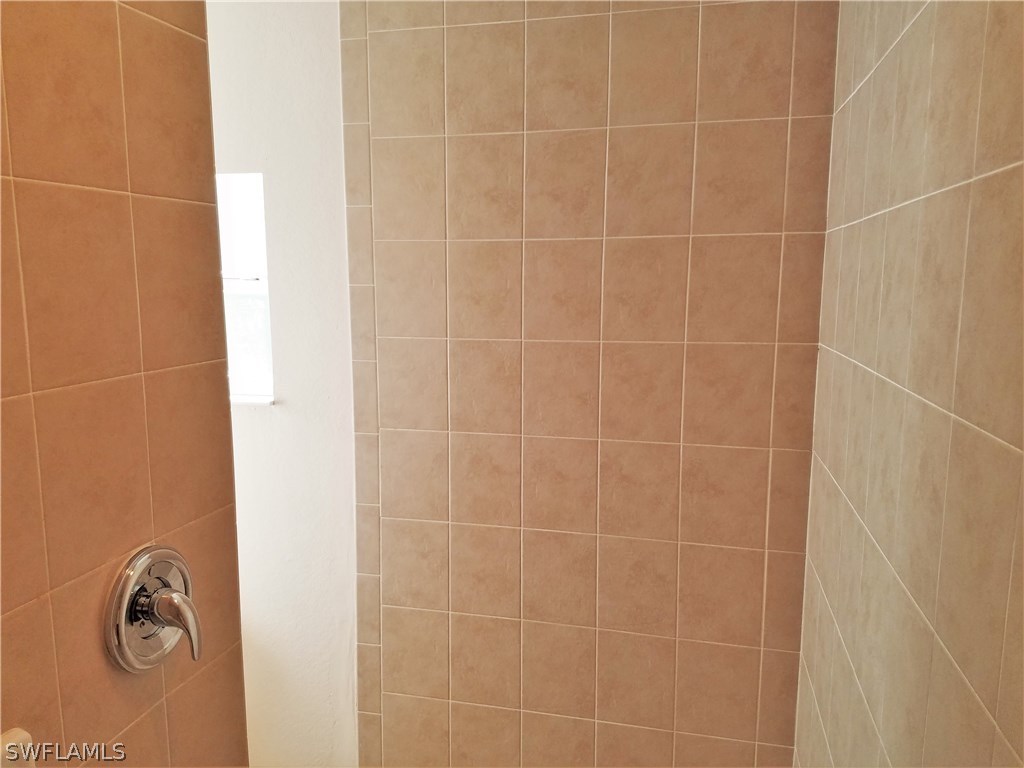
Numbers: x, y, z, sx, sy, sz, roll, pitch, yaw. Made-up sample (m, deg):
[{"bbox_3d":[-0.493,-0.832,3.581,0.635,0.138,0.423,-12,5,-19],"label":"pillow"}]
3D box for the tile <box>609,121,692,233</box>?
[{"bbox_3d":[0.328,-0.478,1.823,0.200,0.250,0.010,2,8,14],"label":"tile"}]

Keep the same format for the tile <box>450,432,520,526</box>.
[{"bbox_3d":[-0.068,0.255,2.048,0.201,0.251,0.009,2,8,14],"label":"tile"}]

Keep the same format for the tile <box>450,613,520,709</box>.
[{"bbox_3d":[-0.071,0.761,2.114,0.201,0.252,0.009,2,8,14],"label":"tile"}]

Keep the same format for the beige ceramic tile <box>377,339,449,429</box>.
[{"bbox_3d":[-0.260,0.002,2.044,0.200,0.250,0.010,2,9,14],"label":"beige ceramic tile"}]

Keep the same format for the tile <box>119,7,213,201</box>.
[{"bbox_3d":[-0.518,-0.408,1.160,0.010,0.250,0.195,2,8,14],"label":"tile"}]

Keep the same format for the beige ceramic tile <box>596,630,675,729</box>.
[{"bbox_3d":[0.327,0.775,2.016,0.201,0.252,0.009,2,8,14],"label":"beige ceramic tile"}]

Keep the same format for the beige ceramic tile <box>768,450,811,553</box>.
[{"bbox_3d":[0.666,0.281,1.847,0.090,0.249,0.010,2,9,14],"label":"beige ceramic tile"}]

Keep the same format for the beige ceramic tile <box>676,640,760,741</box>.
[{"bbox_3d":[0.526,0.783,1.967,0.201,0.252,0.009,2,8,14],"label":"beige ceramic tile"}]

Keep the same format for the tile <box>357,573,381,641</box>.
[{"bbox_3d":[-0.401,0.636,2.166,0.072,0.200,0.010,2,8,13],"label":"tile"}]

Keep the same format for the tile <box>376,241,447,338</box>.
[{"bbox_3d":[-0.262,-0.249,2.010,0.200,0.251,0.010,2,8,13],"label":"tile"}]

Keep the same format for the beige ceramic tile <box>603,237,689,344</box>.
[{"bbox_3d":[0.327,-0.229,1.880,0.201,0.251,0.009,2,8,14],"label":"beige ceramic tile"}]

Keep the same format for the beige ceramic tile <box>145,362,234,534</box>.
[{"bbox_3d":[-0.519,0.098,1.243,0.009,0.252,0.202,2,8,12],"label":"beige ceramic tile"}]

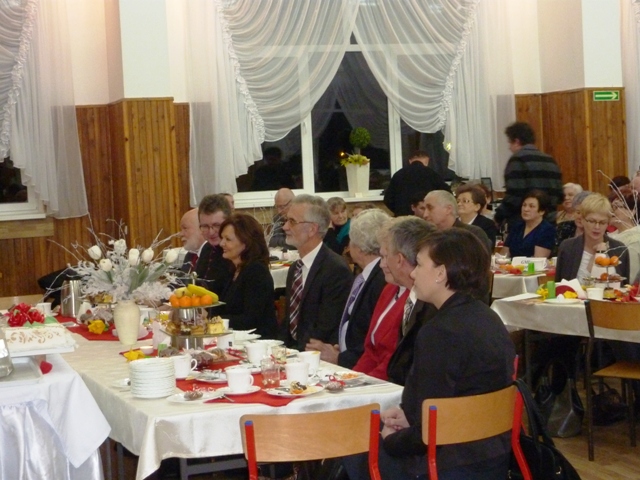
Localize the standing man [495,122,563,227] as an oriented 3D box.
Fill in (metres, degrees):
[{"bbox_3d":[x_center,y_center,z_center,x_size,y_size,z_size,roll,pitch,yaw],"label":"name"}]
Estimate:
[{"bbox_3d":[1.624,0.009,9.600,0.420,1.790,0.540,1,5,45],"label":"standing man"}]

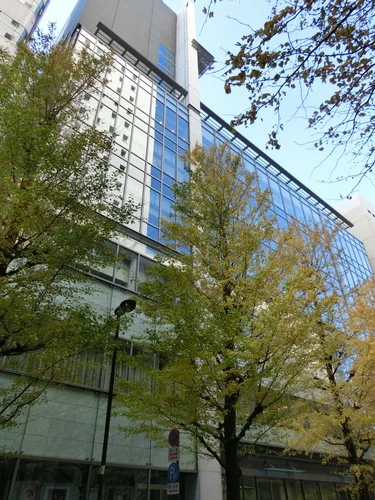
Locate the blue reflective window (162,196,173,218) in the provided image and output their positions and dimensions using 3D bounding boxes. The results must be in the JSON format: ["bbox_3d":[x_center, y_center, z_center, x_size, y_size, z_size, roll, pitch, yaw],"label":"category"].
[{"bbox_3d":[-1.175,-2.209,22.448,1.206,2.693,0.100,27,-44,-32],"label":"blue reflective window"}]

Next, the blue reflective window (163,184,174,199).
[{"bbox_3d":[-1.195,-3.732,23.567,1.206,1.032,0.100,27,-44,-32],"label":"blue reflective window"}]

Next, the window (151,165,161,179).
[{"bbox_3d":[-2.025,-4.972,23.606,0.737,0.951,0.100,27,-44,-32],"label":"window"}]

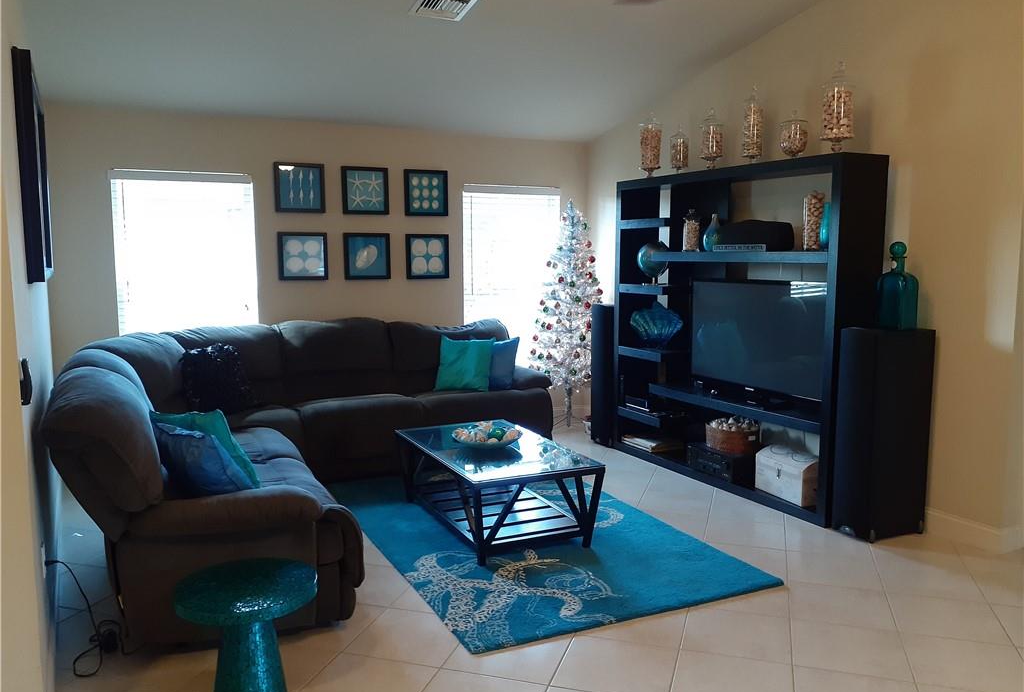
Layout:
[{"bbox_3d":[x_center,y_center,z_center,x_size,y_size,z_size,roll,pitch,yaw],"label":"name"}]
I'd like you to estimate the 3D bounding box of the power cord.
[{"bbox_3d":[-1.539,0.959,2.932,0.276,0.384,0.296,-3,7,-27],"label":"power cord"}]

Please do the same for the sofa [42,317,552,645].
[{"bbox_3d":[-0.850,0.440,4.814,3.250,1.040,3.000,-4,7,-27],"label":"sofa"}]

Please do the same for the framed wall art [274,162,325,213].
[{"bbox_3d":[-1.577,-1.174,5.950,0.358,0.359,0.036,-3,7,-27],"label":"framed wall art"}]

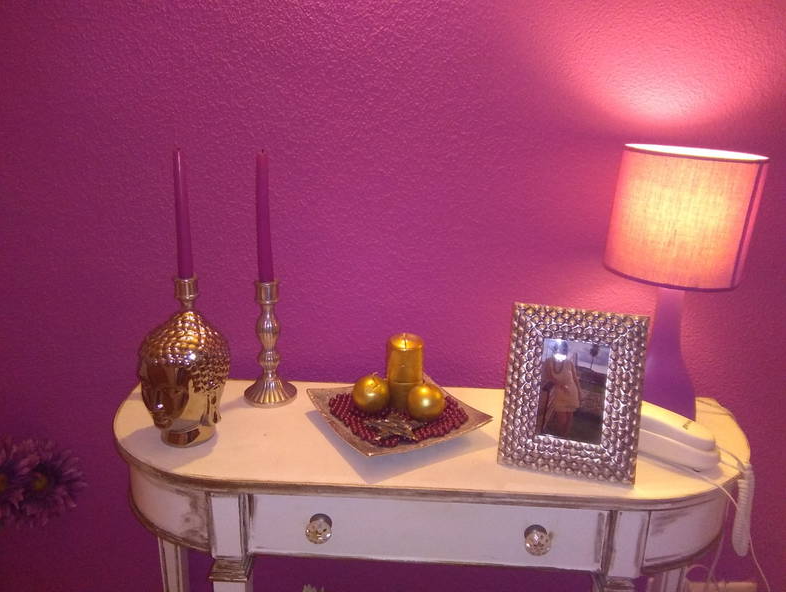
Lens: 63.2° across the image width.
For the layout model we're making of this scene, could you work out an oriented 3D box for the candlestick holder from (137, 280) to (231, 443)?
[{"bbox_3d":[-0.311,0.095,0.952,0.131,0.254,0.137,9,19,22],"label":"candlestick holder"}]

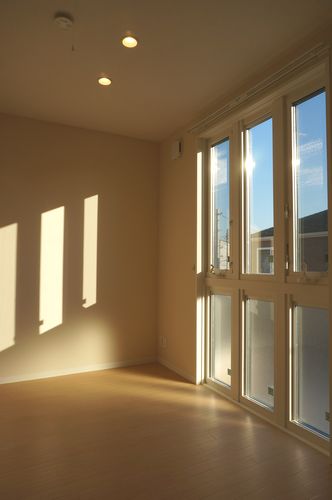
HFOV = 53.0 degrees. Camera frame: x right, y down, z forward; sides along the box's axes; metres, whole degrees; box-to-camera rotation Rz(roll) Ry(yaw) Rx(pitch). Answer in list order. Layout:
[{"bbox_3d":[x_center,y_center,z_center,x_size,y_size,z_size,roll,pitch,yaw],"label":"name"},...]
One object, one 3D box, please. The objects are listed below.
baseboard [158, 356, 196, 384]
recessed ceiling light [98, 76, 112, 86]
[{"bbox_3d":[0.098,1.168,3.253,0.015,0.062,0.745,1,-3,-28],"label":"baseboard"},{"bbox_3d":[-0.446,-1.243,2.453,0.105,0.030,0.105,0,-2,0],"label":"recessed ceiling light"}]

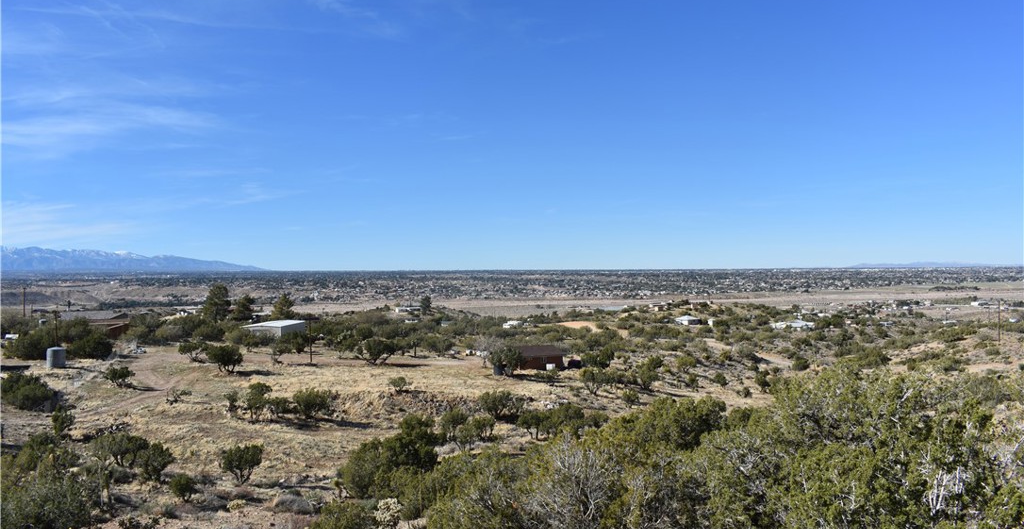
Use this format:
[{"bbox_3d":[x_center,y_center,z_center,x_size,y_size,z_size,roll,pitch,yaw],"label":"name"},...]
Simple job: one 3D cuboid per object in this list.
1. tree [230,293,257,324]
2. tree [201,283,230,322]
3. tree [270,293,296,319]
[{"bbox_3d":[-76.830,12.750,220.000,6.940,8.310,6.940,0,0,0],"label":"tree"},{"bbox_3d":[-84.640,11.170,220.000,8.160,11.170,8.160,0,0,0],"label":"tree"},{"bbox_3d":[-66.040,12.500,222.000,7.140,8.240,7.140,0,0,0],"label":"tree"}]

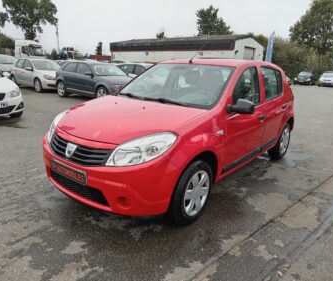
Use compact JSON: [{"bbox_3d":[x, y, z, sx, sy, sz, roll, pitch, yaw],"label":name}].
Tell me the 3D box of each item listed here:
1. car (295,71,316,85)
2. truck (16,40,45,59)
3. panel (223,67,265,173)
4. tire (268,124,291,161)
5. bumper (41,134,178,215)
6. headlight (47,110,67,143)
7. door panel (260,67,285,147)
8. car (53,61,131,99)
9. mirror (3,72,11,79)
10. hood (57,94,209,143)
[{"bbox_3d":[15.826,-7.146,31.000,1.750,1.500,4.200,14,19,37],"label":"car"},{"bbox_3d":[-17.785,-10.327,33.250,5.900,3.600,2.500,9,16,21],"label":"truck"},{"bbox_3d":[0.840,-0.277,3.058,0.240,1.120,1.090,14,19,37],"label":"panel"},{"bbox_3d":[1.849,0.005,4.460,0.190,0.620,0.620,15,19,37],"label":"tire"},{"bbox_3d":[-0.701,0.240,2.471,1.700,0.460,0.480,15,19,37],"label":"bumper"},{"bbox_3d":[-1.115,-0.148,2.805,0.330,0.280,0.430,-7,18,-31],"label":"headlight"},{"bbox_3d":[1.476,-0.458,3.806,0.220,1.100,1.030,15,19,37],"label":"door panel"},{"bbox_3d":[-2.679,-2.355,10.789,4.220,1.430,1.780,14,19,37],"label":"car"},{"bbox_3d":[-4.100,-1.686,6.967,0.120,0.150,0.200,14,19,37],"label":"mirror"},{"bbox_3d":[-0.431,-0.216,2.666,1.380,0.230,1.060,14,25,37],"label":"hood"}]

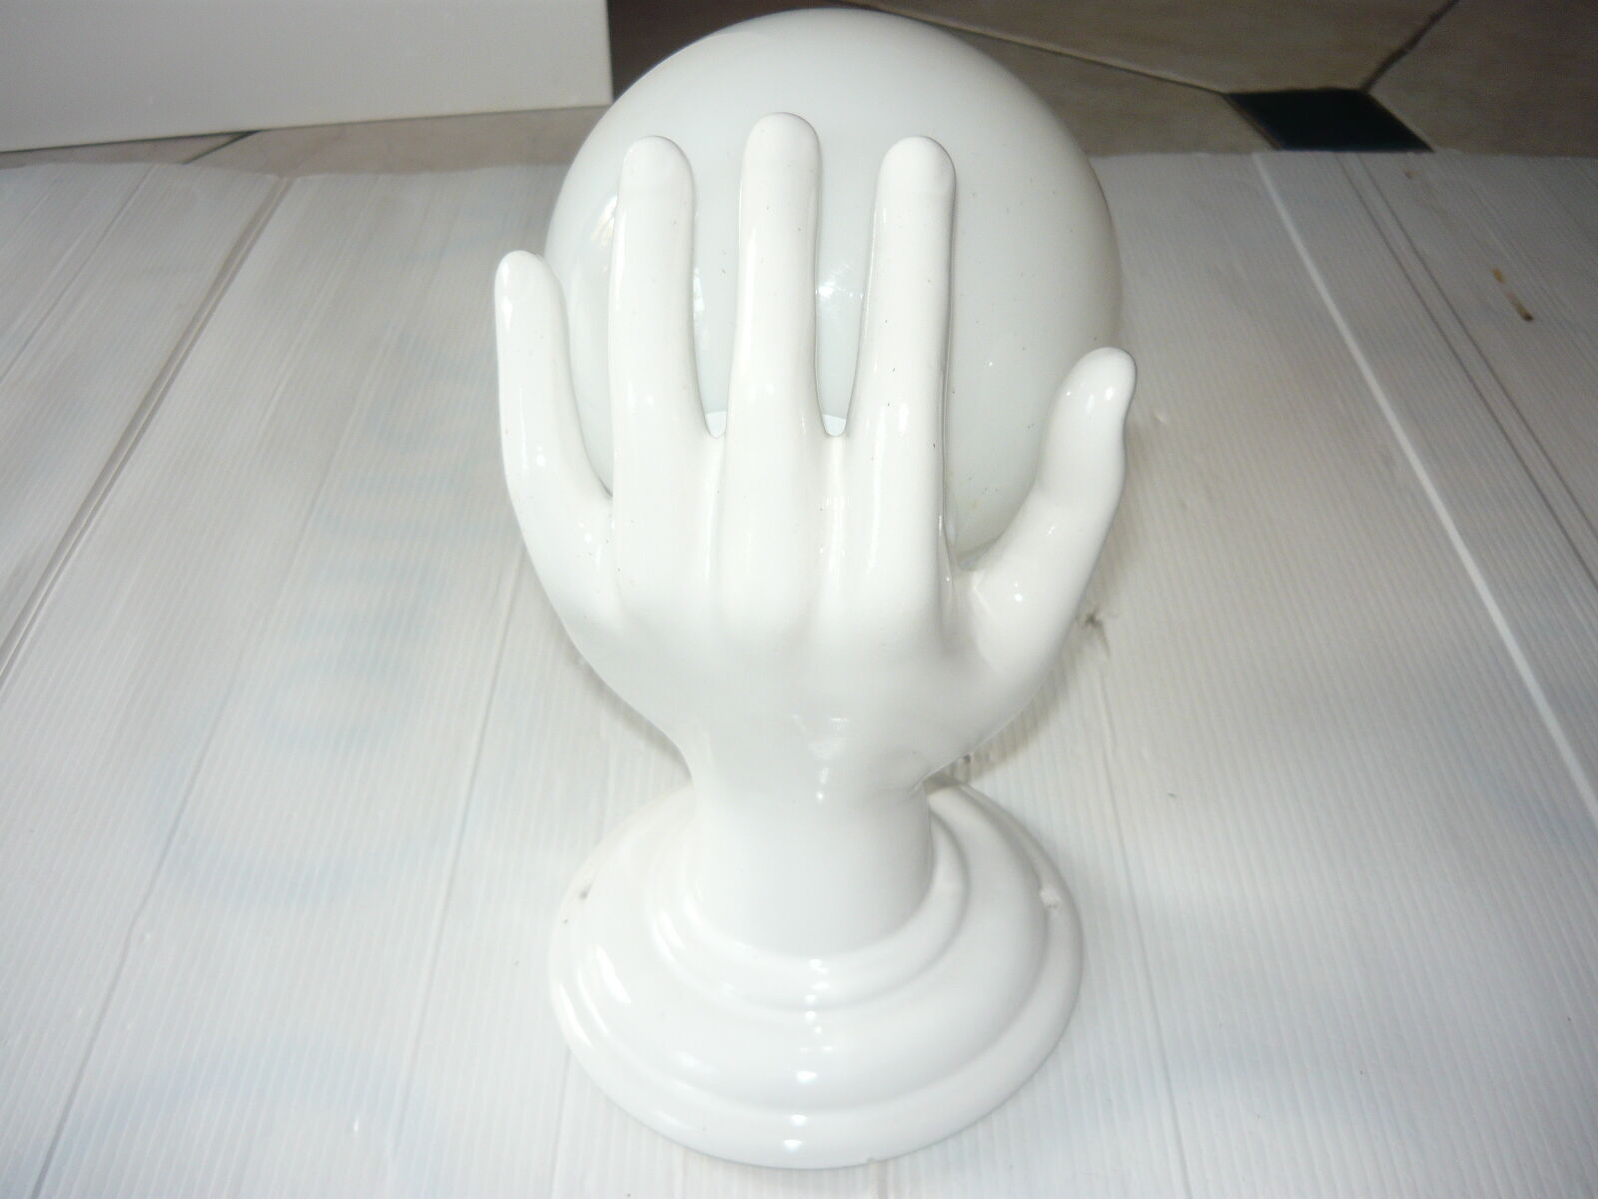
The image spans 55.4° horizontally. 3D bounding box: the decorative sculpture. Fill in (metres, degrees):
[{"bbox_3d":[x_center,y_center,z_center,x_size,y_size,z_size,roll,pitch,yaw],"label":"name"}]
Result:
[{"bbox_3d":[0.007,-0.023,0.373,0.148,0.206,0.239,0,40,0],"label":"decorative sculpture"}]

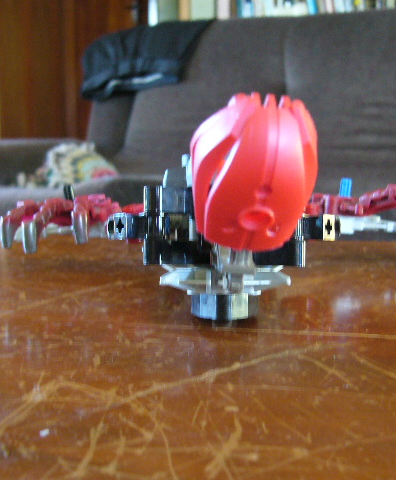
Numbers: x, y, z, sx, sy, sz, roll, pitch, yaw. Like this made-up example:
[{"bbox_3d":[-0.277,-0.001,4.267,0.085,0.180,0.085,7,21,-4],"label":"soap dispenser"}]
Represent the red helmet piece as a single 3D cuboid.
[{"bbox_3d":[0.016,-0.020,0.183,0.036,0.046,0.031,5,3,-7],"label":"red helmet piece"}]

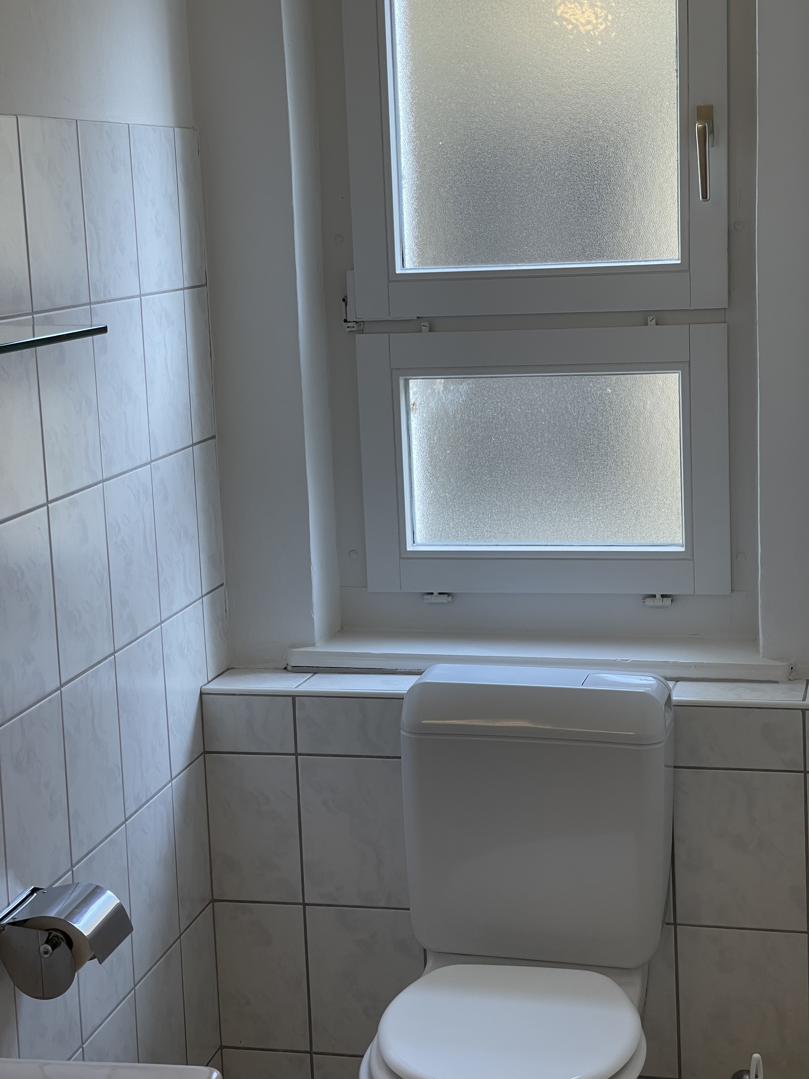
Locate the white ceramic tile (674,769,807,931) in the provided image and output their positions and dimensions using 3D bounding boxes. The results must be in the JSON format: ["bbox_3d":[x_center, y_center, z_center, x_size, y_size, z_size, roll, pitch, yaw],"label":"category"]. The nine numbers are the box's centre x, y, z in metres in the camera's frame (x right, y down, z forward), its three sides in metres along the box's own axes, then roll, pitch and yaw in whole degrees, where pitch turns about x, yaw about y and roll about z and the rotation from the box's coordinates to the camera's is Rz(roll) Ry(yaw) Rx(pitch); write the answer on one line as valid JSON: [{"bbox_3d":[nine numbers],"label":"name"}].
[{"bbox_3d":[0.518,0.477,3.076,0.199,0.251,0.009,0,10,15],"label":"white ceramic tile"}]

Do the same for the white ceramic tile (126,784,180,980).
[{"bbox_3d":[-0.385,0.520,3.028,0.009,0.248,0.199,0,10,13],"label":"white ceramic tile"}]

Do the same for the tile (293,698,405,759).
[{"bbox_3d":[-0.078,0.302,3.207,0.200,0.097,0.009,0,9,16],"label":"tile"}]

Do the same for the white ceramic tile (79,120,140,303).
[{"bbox_3d":[-0.429,-0.474,2.881,0.009,0.251,0.199,0,10,13],"label":"white ceramic tile"}]

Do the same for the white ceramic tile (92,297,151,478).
[{"bbox_3d":[-0.415,-0.224,2.902,0.009,0.248,0.199,0,10,13],"label":"white ceramic tile"}]

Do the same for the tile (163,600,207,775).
[{"bbox_3d":[-0.352,0.237,3.198,0.009,0.249,0.200,0,10,13],"label":"tile"}]

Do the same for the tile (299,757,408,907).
[{"bbox_3d":[-0.070,0.475,3.219,0.199,0.248,0.009,0,10,14],"label":"tile"}]

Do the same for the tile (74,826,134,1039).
[{"bbox_3d":[-0.431,0.559,2.854,0.009,0.251,0.199,0,10,13],"label":"tile"}]

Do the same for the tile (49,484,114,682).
[{"bbox_3d":[-0.452,0.060,2.770,0.009,0.249,0.199,0,10,13],"label":"tile"}]

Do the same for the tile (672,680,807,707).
[{"bbox_3d":[0.523,0.239,3.092,0.199,0.011,0.131,0,10,15],"label":"tile"}]

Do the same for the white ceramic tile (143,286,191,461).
[{"bbox_3d":[-0.373,-0.259,3.114,0.009,0.249,0.200,0,10,13],"label":"white ceramic tile"}]

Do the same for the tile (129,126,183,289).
[{"bbox_3d":[-0.384,-0.508,3.072,0.009,0.249,0.200,0,10,13],"label":"tile"}]

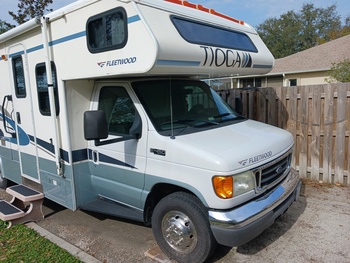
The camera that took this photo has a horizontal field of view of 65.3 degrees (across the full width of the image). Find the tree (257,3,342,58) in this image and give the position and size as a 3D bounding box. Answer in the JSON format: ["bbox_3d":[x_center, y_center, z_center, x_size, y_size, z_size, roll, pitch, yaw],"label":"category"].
[{"bbox_3d":[13.346,-8.222,29.252,10.300,10.600,9.800,1,9,24],"label":"tree"}]

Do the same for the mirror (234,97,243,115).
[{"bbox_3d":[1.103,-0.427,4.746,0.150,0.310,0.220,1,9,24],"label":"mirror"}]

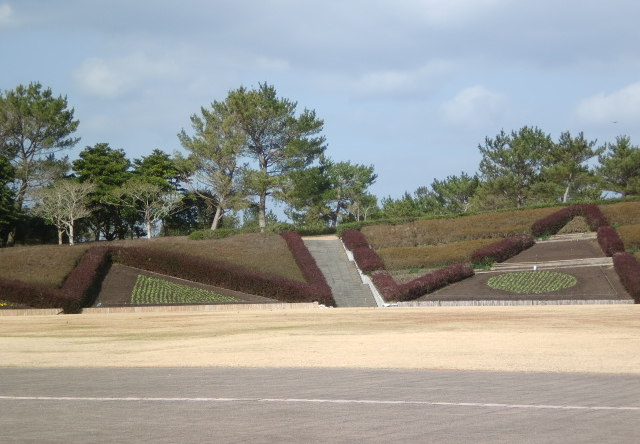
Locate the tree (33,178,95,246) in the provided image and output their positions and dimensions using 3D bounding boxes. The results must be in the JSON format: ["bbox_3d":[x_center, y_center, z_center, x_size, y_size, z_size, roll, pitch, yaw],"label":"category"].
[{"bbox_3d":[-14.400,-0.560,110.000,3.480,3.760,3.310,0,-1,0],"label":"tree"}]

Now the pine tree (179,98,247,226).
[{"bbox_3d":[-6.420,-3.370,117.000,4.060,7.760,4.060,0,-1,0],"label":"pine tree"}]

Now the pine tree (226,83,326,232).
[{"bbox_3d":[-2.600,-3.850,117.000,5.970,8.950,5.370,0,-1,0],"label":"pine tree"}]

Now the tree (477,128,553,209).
[{"bbox_3d":[12.600,-3.530,127.000,5.180,5.310,4.670,0,-1,0],"label":"tree"}]

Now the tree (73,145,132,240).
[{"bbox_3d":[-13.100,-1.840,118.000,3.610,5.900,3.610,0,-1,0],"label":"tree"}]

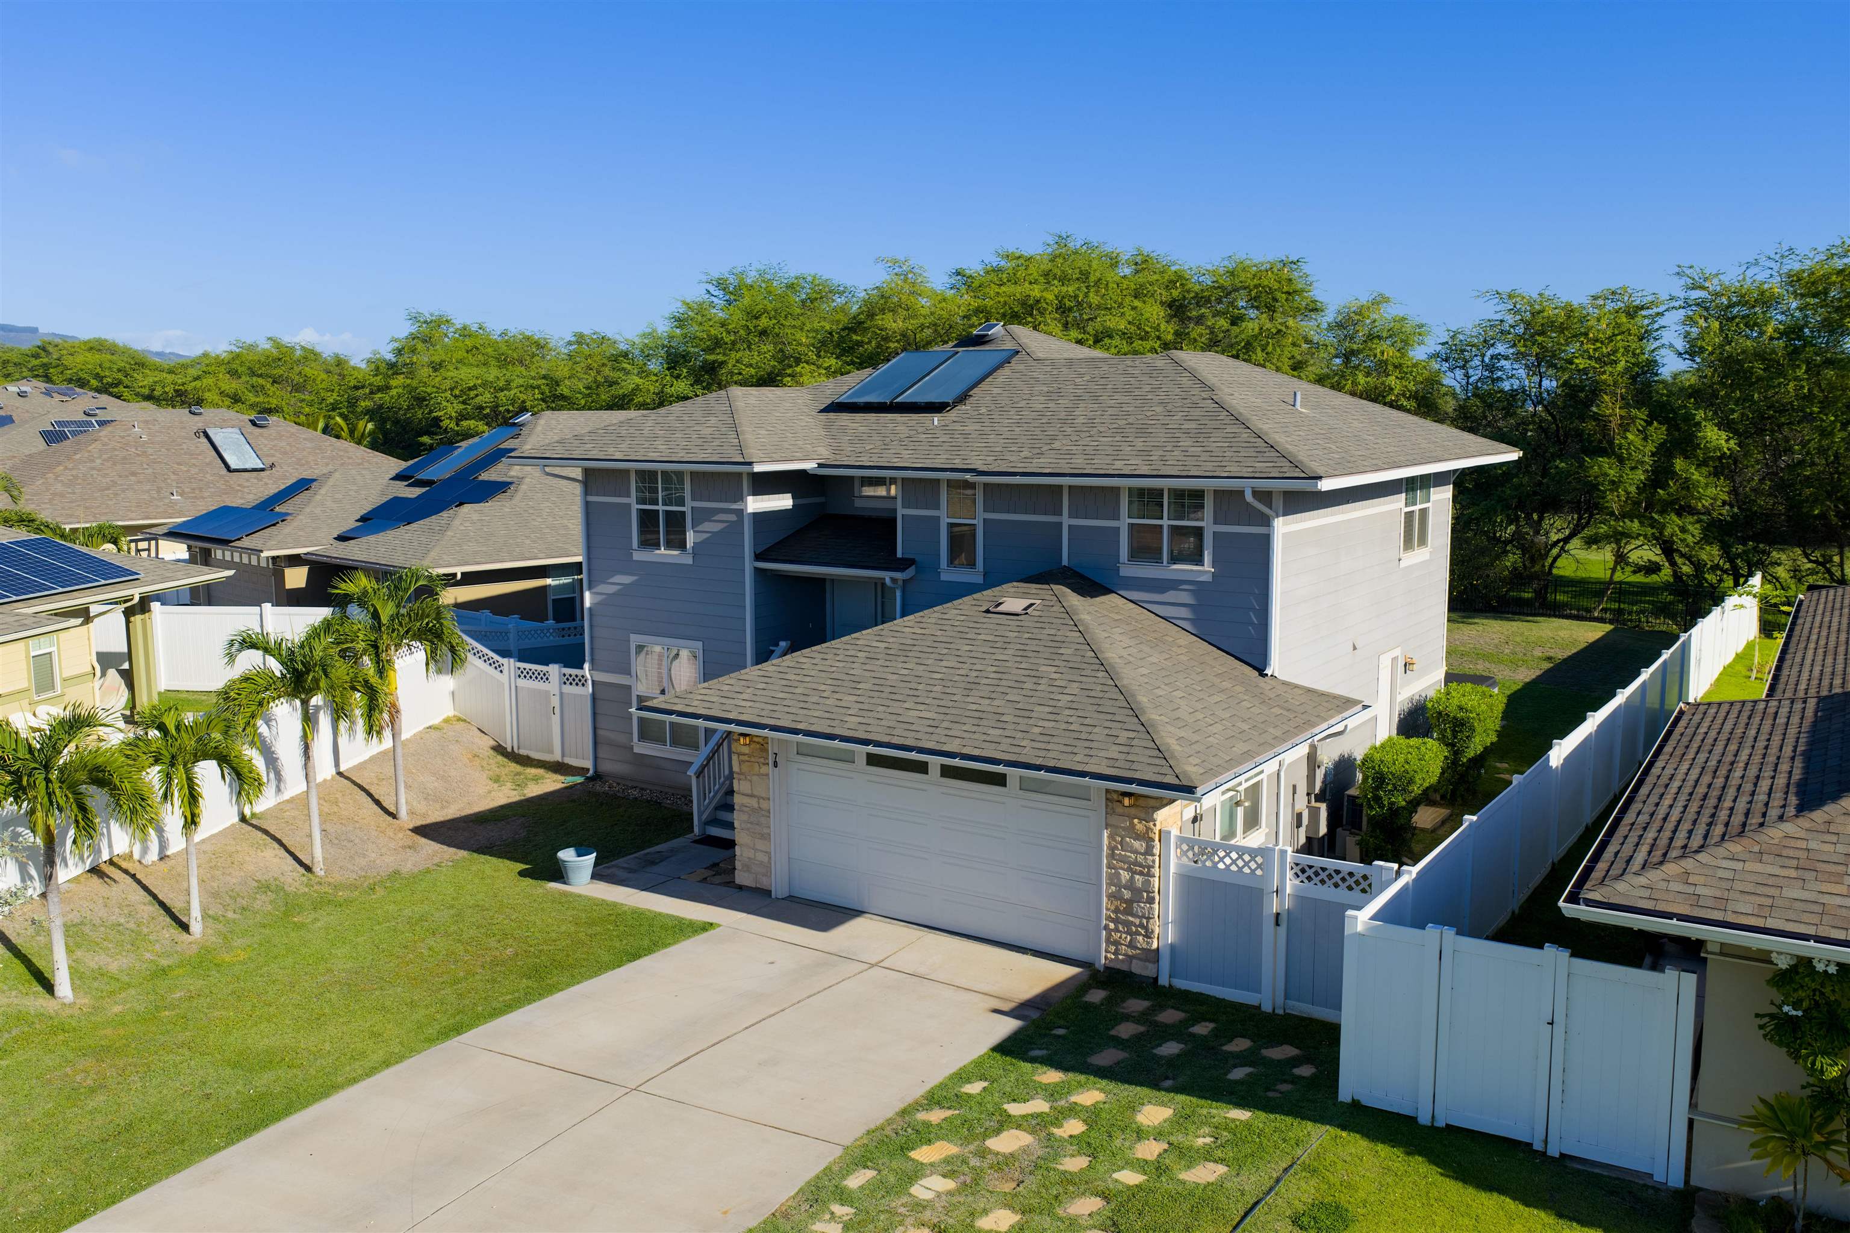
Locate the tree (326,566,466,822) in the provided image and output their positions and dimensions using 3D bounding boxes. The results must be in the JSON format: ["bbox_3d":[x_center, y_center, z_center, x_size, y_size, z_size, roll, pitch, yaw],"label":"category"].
[{"bbox_3d":[-8.703,1.290,23.823,2.350,4.250,2.350,0,8,0],"label":"tree"}]

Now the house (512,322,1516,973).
[{"bbox_3d":[1.319,-1.084,25.992,14.550,8.580,15.170,5,10,34],"label":"house"}]

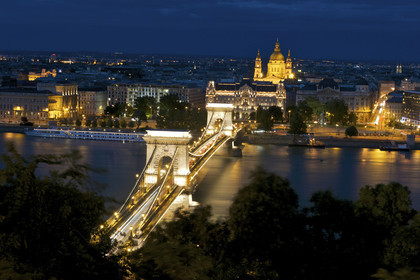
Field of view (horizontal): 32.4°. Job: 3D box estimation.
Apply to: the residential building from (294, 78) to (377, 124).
[{"bbox_3d":[118.150,-37.820,697.360,70.000,39.000,58.000,2,6,7],"label":"residential building"}]

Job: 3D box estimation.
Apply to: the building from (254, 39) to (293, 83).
[{"bbox_3d":[108.180,-120.750,1188.090,58.000,96.000,86.000,2,6,9],"label":"building"}]

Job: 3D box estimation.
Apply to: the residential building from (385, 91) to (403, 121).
[{"bbox_3d":[188.690,-33.890,723.690,27.000,29.000,26.000,2,6,7],"label":"residential building"}]

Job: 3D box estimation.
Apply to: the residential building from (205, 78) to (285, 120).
[{"bbox_3d":[37.060,-40.500,707.890,75.000,38.000,60.000,2,6,7],"label":"residential building"}]

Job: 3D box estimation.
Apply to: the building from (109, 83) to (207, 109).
[{"bbox_3d":[-54.670,-39.690,718.040,82.000,29.600,58.000,2,6,7],"label":"building"}]

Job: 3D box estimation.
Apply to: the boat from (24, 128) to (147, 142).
[{"bbox_3d":[-91.030,-5.100,570.570,116.000,8.000,11.500,3,6,16],"label":"boat"}]

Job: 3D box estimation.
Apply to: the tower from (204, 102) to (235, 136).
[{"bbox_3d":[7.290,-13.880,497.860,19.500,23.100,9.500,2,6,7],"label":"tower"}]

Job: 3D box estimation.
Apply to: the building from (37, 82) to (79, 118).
[{"bbox_3d":[-144.090,-37.500,675.550,26.000,30.500,41.000,4,7,20],"label":"building"}]

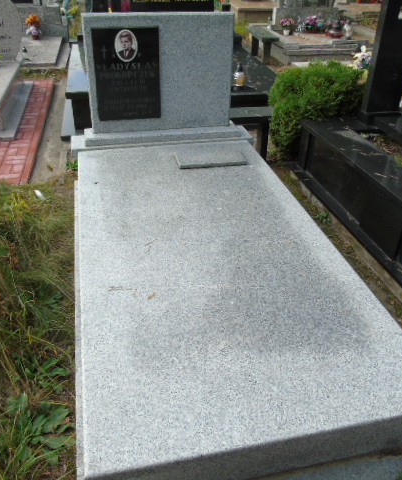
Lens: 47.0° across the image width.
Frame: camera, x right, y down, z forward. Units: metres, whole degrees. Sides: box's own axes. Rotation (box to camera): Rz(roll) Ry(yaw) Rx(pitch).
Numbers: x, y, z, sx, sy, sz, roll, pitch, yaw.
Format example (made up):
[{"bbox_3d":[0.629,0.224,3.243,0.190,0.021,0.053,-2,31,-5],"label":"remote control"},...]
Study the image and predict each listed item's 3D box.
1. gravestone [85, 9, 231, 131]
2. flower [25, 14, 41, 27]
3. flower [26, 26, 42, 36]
[{"bbox_3d":[-0.257,-1.080,3.042,0.940,0.715,0.080,-5,33,-11],"label":"gravestone"},{"bbox_3d":[-3.112,-4.078,8.586,0.290,0.210,0.270,-5,33,-11],"label":"flower"},{"bbox_3d":[-3.119,-3.882,8.606,0.290,0.180,0.260,-5,33,-11],"label":"flower"}]

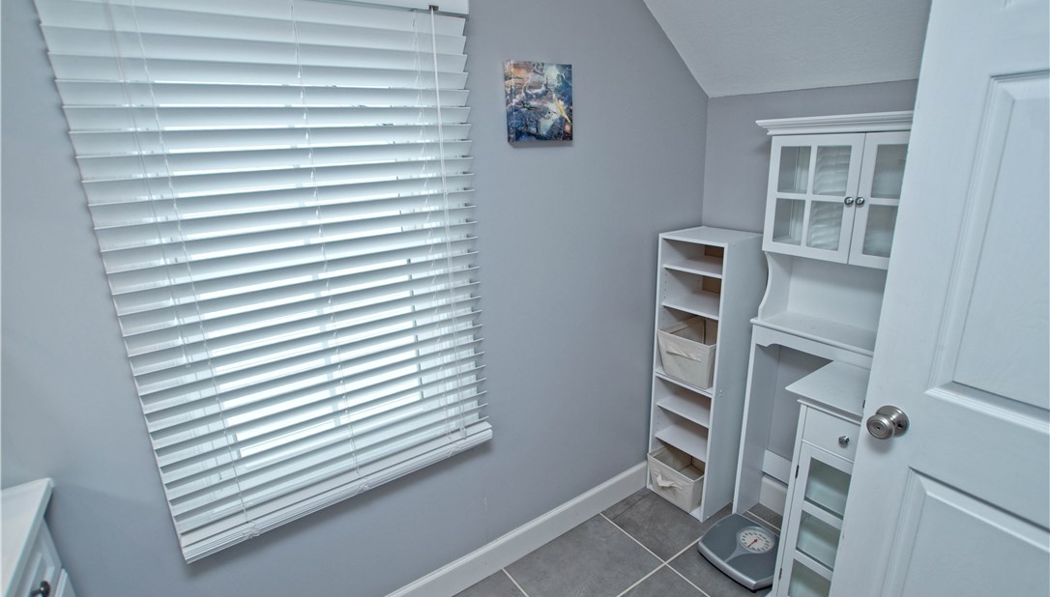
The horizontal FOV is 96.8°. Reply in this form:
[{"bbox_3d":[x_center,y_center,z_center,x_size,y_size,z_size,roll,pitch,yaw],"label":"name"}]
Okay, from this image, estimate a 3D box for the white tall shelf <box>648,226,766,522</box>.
[{"bbox_3d":[0.789,0.331,2.046,0.304,1.227,0.301,-12,18,-33],"label":"white tall shelf"}]

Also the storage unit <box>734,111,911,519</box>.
[{"bbox_3d":[1.119,0.217,1.635,0.199,1.643,0.670,-12,18,-33],"label":"storage unit"}]

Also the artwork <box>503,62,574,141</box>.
[{"bbox_3d":[0.050,-0.623,1.478,0.233,0.235,0.040,-12,18,-33],"label":"artwork"}]

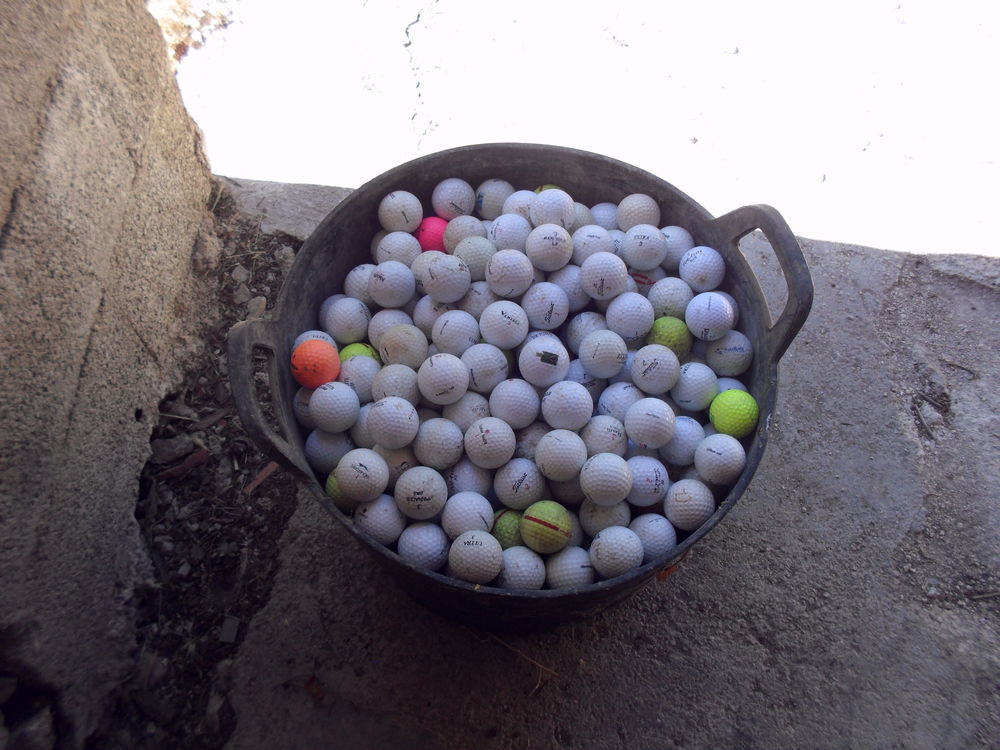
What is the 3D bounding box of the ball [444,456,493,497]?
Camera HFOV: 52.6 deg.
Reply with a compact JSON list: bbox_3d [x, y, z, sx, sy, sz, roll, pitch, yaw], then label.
[{"bbox_3d":[-0.027,0.093,0.892,0.043,0.043,0.043,0,62,-1],"label":"ball"}]

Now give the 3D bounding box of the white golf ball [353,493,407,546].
[{"bbox_3d":[-0.100,0.120,0.839,0.043,0.043,0.043,1,64,-2],"label":"white golf ball"}]

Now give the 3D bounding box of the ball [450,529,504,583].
[{"bbox_3d":[-0.019,0.145,0.802,0.043,0.043,0.043,2,64,-4],"label":"ball"}]

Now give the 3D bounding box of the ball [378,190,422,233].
[{"bbox_3d":[-0.096,-0.157,0.977,0.043,0.043,0.043,2,64,-3],"label":"ball"}]

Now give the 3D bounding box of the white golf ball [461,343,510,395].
[{"bbox_3d":[-0.014,-0.005,0.870,0.043,0.043,0.043,0,62,-1],"label":"white golf ball"}]

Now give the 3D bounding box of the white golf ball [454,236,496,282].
[{"bbox_3d":[-0.023,-0.108,0.943,0.043,0.043,0.043,0,62,-1],"label":"white golf ball"}]

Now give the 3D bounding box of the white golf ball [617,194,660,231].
[{"bbox_3d":[0.137,-0.157,0.999,0.043,0.043,0.043,1,62,-1],"label":"white golf ball"}]

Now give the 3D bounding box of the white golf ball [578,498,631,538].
[{"bbox_3d":[0.089,0.119,0.857,0.043,0.043,0.043,1,62,-1],"label":"white golf ball"}]

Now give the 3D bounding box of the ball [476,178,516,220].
[{"bbox_3d":[-0.004,-0.179,1.036,0.043,0.043,0.043,1,62,-1],"label":"ball"}]

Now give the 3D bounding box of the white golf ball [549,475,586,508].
[{"bbox_3d":[0.062,0.091,0.872,0.043,0.043,0.043,2,64,-3],"label":"white golf ball"}]

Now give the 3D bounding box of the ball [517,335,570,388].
[{"bbox_3d":[0.037,-0.011,0.854,0.043,0.043,0.043,1,65,-3],"label":"ball"}]

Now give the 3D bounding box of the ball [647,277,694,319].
[{"bbox_3d":[0.162,-0.071,0.957,0.043,0.043,0.043,1,62,-1],"label":"ball"}]

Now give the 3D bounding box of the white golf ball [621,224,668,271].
[{"bbox_3d":[0.135,-0.120,0.946,0.043,0.043,0.043,2,64,-3],"label":"white golf ball"}]

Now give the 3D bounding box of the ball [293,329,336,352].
[{"bbox_3d":[-0.172,-0.020,0.939,0.043,0.043,0.043,0,59,0],"label":"ball"}]

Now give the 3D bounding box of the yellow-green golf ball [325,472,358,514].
[{"bbox_3d":[-0.127,0.098,0.867,0.043,0.043,0.043,0,64,-4],"label":"yellow-green golf ball"}]

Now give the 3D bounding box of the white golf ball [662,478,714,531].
[{"bbox_3d":[0.160,0.110,0.855,0.043,0.043,0.043,2,64,-3],"label":"white golf ball"}]

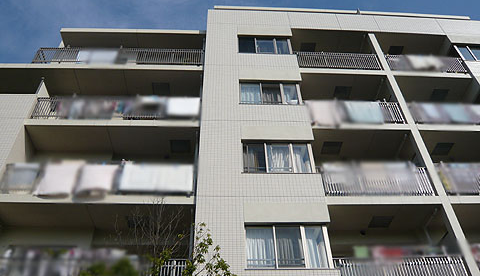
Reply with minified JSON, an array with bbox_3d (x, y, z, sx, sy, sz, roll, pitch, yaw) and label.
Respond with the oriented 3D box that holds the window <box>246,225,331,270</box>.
[{"bbox_3d":[1.233,2.753,9.860,2.140,1.150,0.120,1,-41,-3],"label":"window"}]

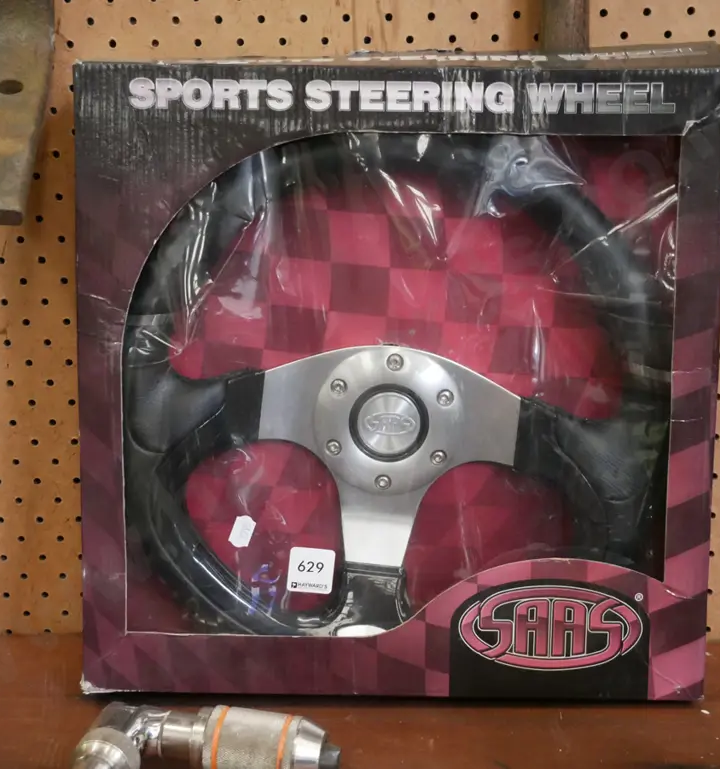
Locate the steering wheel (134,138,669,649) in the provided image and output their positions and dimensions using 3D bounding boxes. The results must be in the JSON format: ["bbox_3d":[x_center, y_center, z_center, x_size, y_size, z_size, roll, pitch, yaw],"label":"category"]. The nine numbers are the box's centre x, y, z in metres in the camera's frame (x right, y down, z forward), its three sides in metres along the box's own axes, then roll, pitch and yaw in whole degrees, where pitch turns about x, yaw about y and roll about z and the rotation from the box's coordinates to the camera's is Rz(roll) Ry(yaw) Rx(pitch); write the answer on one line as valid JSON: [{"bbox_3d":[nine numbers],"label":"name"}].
[{"bbox_3d":[0.020,0.005,0.733,0.335,0.333,0.064,6,7,2],"label":"steering wheel"}]

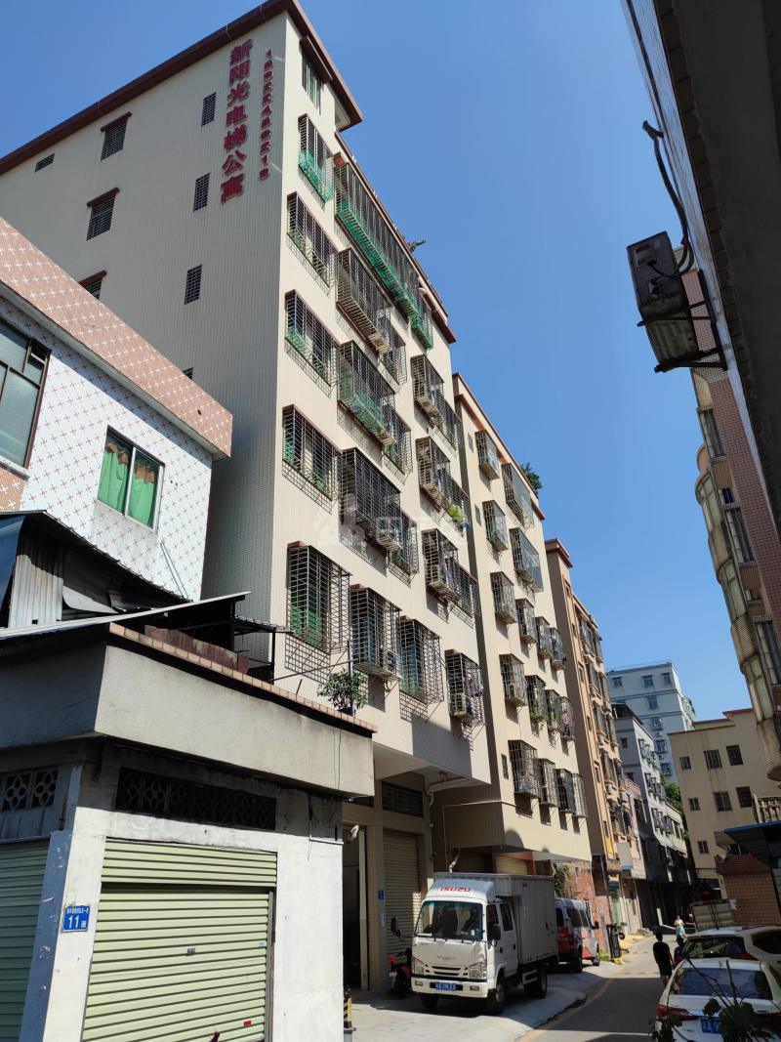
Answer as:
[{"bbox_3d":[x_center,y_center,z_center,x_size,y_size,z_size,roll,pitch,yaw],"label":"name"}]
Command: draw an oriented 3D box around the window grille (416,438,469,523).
[{"bbox_3d":[1.745,-1.143,23.170,0.450,1.760,3.260,-14,-28,22],"label":"window grille"}]

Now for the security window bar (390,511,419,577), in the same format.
[{"bbox_3d":[0.365,0.535,19.054,0.320,1.382,1.274,-14,-30,23],"label":"security window bar"}]

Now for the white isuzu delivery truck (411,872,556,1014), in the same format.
[{"bbox_3d":[2.672,11.155,19.432,2.120,2.940,5.900,-13,-30,23],"label":"white isuzu delivery truck"}]

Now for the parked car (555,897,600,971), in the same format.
[{"bbox_3d":[5.626,13.885,24.221,1.750,1.970,4.500,-15,-30,22],"label":"parked car"}]

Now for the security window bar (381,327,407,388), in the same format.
[{"bbox_3d":[0.076,-5.071,21.619,0.320,1.400,1.420,-14,-28,22],"label":"security window bar"}]

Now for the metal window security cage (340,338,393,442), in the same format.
[{"bbox_3d":[-0.542,-3.334,19.060,0.470,1.671,2.395,-14,-30,23],"label":"metal window security cage"}]

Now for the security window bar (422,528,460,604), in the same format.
[{"bbox_3d":[1.528,1.338,21.158,0.460,1.630,1.660,-14,-28,22],"label":"security window bar"}]

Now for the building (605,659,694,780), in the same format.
[{"bbox_3d":[40.426,39.535,106.981,11.500,32.000,15.000,-15,-30,22],"label":"building"}]

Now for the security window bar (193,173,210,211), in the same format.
[{"bbox_3d":[-4.914,-8.566,18.785,0.440,1.200,0.070,-14,-28,22],"label":"security window bar"}]

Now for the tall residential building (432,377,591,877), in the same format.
[{"bbox_3d":[0.979,6.962,30.552,10.500,20.600,11.200,-14,-30,23],"label":"tall residential building"}]

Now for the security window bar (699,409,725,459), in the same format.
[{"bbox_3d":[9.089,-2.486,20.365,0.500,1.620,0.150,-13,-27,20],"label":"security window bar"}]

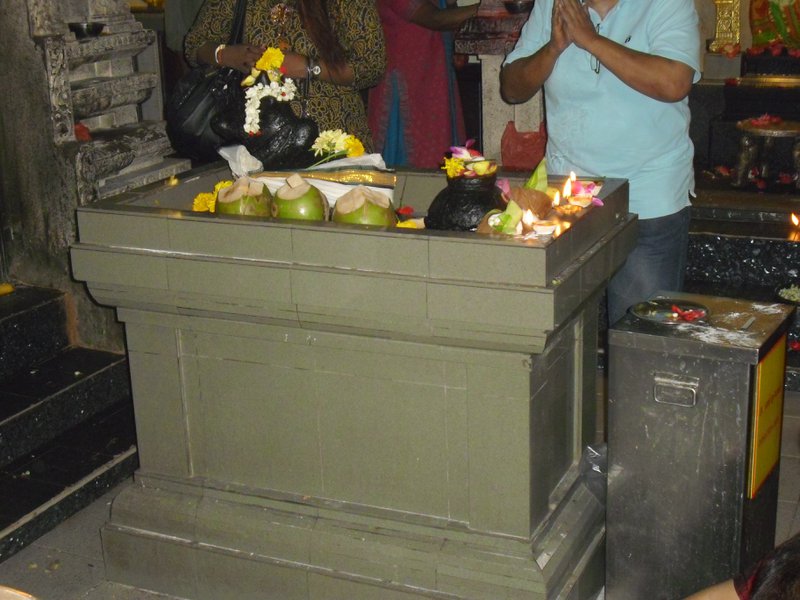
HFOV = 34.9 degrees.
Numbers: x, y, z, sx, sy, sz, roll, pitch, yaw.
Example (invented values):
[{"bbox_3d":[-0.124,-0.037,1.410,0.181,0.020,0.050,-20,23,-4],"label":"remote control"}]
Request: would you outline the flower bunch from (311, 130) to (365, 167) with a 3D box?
[{"bbox_3d":[-0.148,-0.368,2.998,0.125,0.085,0.100,-2,17,0],"label":"flower bunch"}]

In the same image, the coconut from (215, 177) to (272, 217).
[{"bbox_3d":[-0.350,-0.201,2.848,0.128,0.138,0.128,-2,17,0],"label":"coconut"}]

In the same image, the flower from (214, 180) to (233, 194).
[{"bbox_3d":[-0.407,-0.249,2.929,0.050,0.043,0.045,-2,17,0],"label":"flower"}]

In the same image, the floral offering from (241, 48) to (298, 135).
[{"bbox_3d":[-0.311,-0.496,3.011,0.130,0.205,0.120,-2,17,0],"label":"floral offering"}]

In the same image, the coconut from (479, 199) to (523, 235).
[{"bbox_3d":[0.197,-0.148,2.577,0.100,0.089,0.095,-2,17,0],"label":"coconut"}]

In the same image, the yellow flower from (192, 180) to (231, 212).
[{"bbox_3d":[-0.432,-0.227,2.913,0.105,0.095,0.085,-2,17,0],"label":"yellow flower"}]

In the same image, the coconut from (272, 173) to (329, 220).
[{"bbox_3d":[-0.222,-0.191,2.785,0.126,0.144,0.126,-2,17,0],"label":"coconut"}]

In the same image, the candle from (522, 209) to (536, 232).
[{"bbox_3d":[0.256,-0.154,2.512,0.028,0.049,0.028,-2,17,0],"label":"candle"}]

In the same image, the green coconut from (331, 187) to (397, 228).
[{"bbox_3d":[-0.073,-0.166,2.723,0.136,0.137,0.136,-2,17,0],"label":"green coconut"}]

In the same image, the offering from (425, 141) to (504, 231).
[{"bbox_3d":[0.134,-0.205,2.640,0.168,0.240,0.168,-2,17,0],"label":"offering"}]

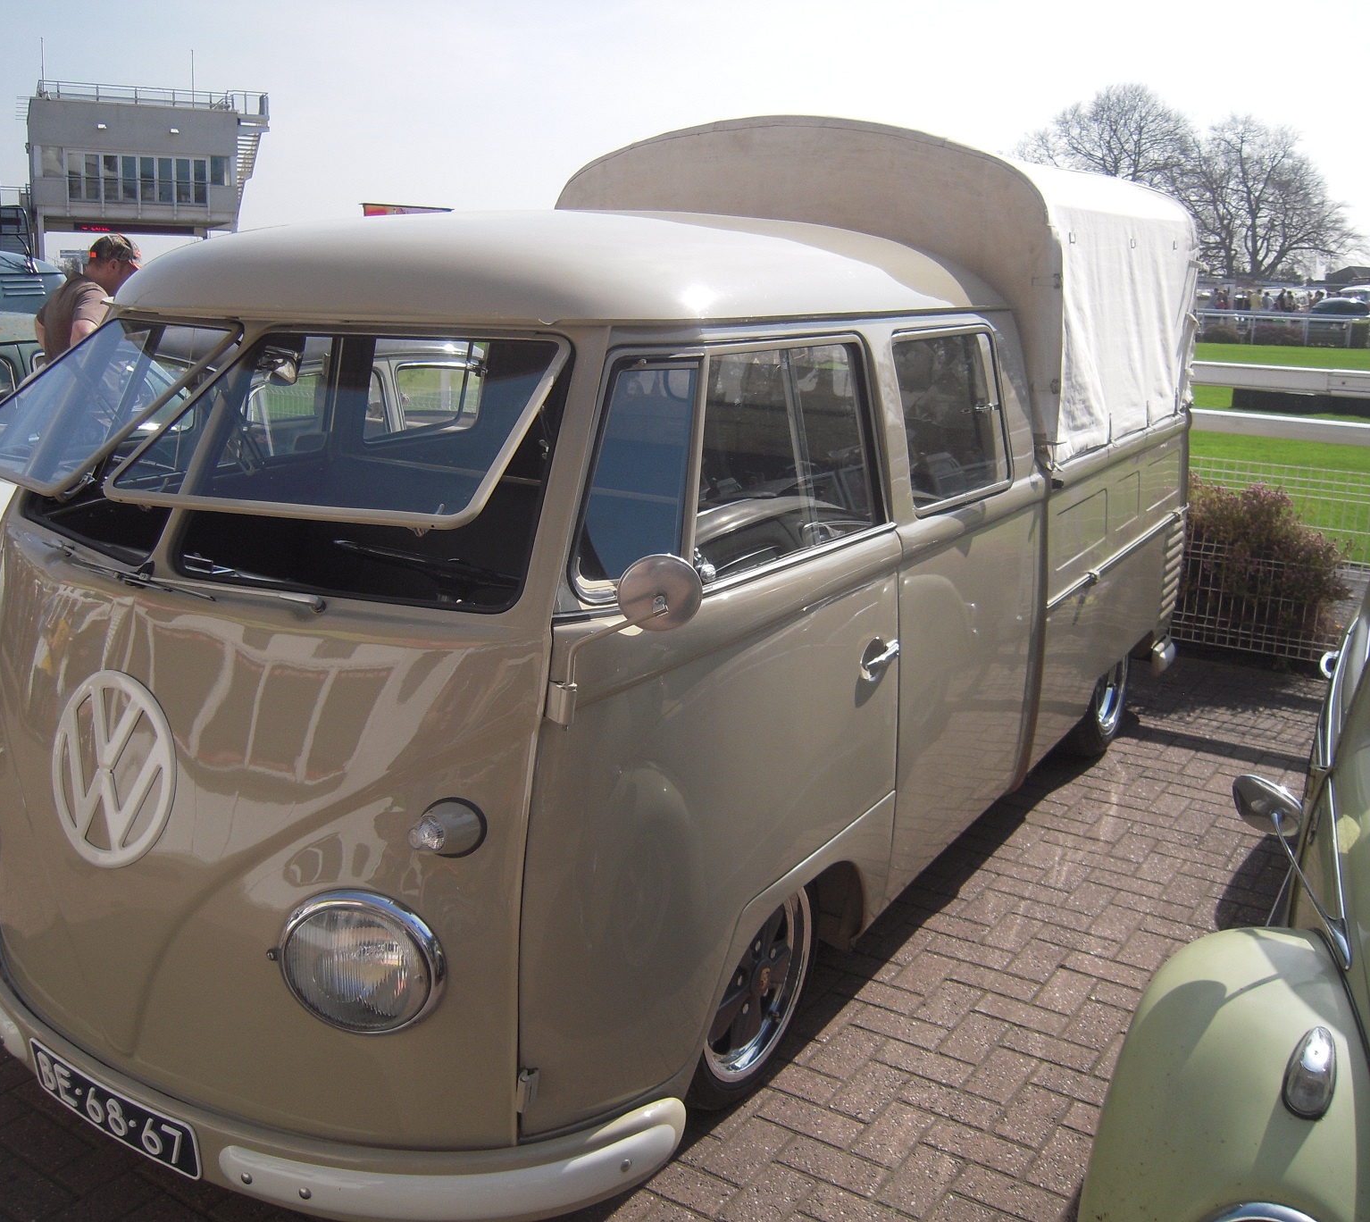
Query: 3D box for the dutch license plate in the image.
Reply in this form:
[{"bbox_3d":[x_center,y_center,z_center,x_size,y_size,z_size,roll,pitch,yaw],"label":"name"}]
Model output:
[{"bbox_3d":[-0.962,0.832,2.201,0.425,0.105,0.030,11,18,30],"label":"dutch license plate"}]

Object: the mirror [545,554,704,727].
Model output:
[{"bbox_3d":[-0.089,0.046,1.851,0.229,0.280,0.080,4,15,8],"label":"mirror"}]

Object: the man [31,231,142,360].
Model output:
[{"bbox_3d":[-2.526,-0.768,5.655,0.500,1.680,0.420,14,19,40],"label":"man"}]

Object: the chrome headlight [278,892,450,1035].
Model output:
[{"bbox_3d":[-0.480,0.530,1.953,0.240,0.240,0.110,4,15,6],"label":"chrome headlight"}]

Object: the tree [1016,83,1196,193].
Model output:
[{"bbox_3d":[34.898,-34.894,107.995,15.645,15.604,14.394,6,16,16],"label":"tree"}]

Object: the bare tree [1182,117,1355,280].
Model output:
[{"bbox_3d":[47.165,-33.014,106.335,14.378,12.959,13.228,8,16,22],"label":"bare tree"}]

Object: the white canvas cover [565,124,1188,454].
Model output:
[{"bbox_3d":[0.709,-1.113,4.425,1.700,0.890,1.720,11,18,30],"label":"white canvas cover"}]

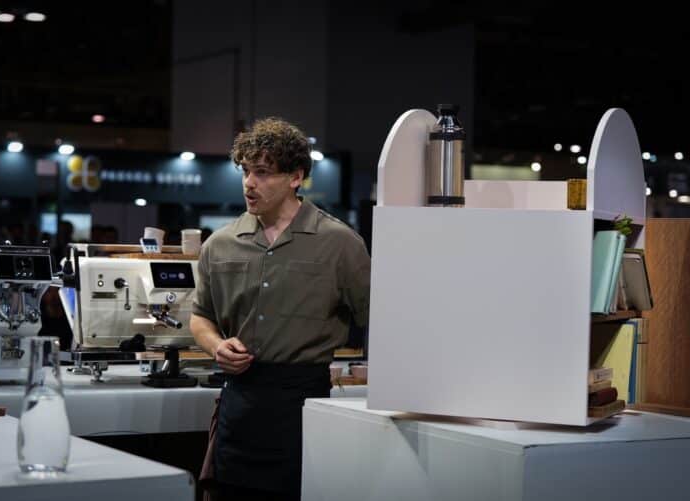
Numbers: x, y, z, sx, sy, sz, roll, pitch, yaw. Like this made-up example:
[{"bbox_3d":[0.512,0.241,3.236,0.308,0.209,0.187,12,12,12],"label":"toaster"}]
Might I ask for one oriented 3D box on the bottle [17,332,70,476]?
[{"bbox_3d":[-0.617,0.314,2.990,0.106,0.267,0.106,0,-1,0],"label":"bottle"}]

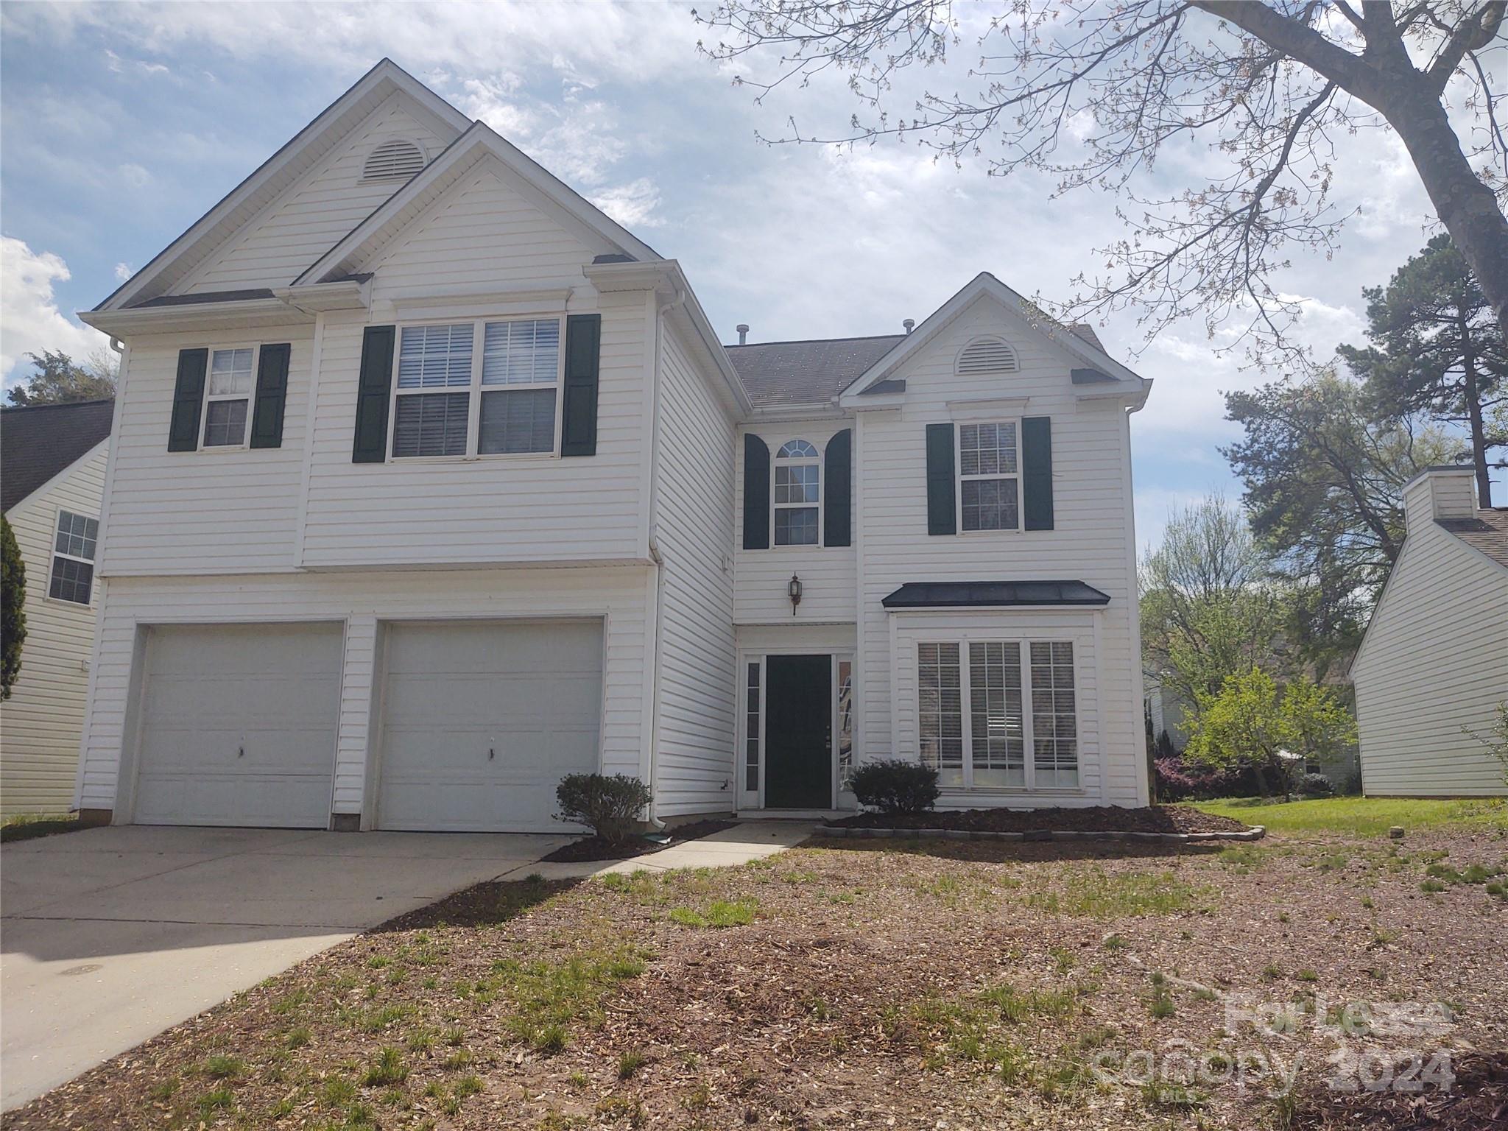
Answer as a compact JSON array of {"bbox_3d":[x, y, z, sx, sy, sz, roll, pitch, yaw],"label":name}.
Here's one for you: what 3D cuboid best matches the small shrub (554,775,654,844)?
[{"bbox_3d":[-1.354,2.168,10.563,0.860,0.600,0.800,-1,-11,10],"label":"small shrub"}]

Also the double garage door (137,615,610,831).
[{"bbox_3d":[-4.004,1.645,12.181,5.190,2.135,0.180,-1,-11,10],"label":"double garage door"}]

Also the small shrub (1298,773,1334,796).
[{"bbox_3d":[14.554,5.690,30.463,0.950,0.660,0.900,-1,-11,10],"label":"small shrub"}]

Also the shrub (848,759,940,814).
[{"bbox_3d":[1.617,2.557,13.587,1.000,0.640,0.920,-1,-11,10],"label":"shrub"}]

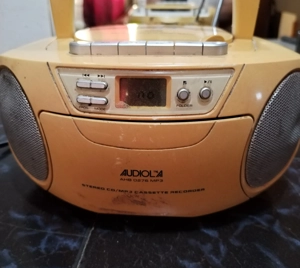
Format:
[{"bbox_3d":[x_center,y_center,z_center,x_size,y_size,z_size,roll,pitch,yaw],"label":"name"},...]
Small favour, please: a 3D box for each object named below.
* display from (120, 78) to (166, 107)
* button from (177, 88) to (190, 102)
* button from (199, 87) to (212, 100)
[{"bbox_3d":[-0.005,-0.031,0.222,0.035,0.021,0.004,2,13,4],"label":"display"},{"bbox_3d":[0.024,-0.028,0.219,0.010,0.010,0.006,0,13,0],"label":"button"},{"bbox_3d":[0.041,-0.030,0.220,0.010,0.010,0.006,-1,13,-3],"label":"button"}]

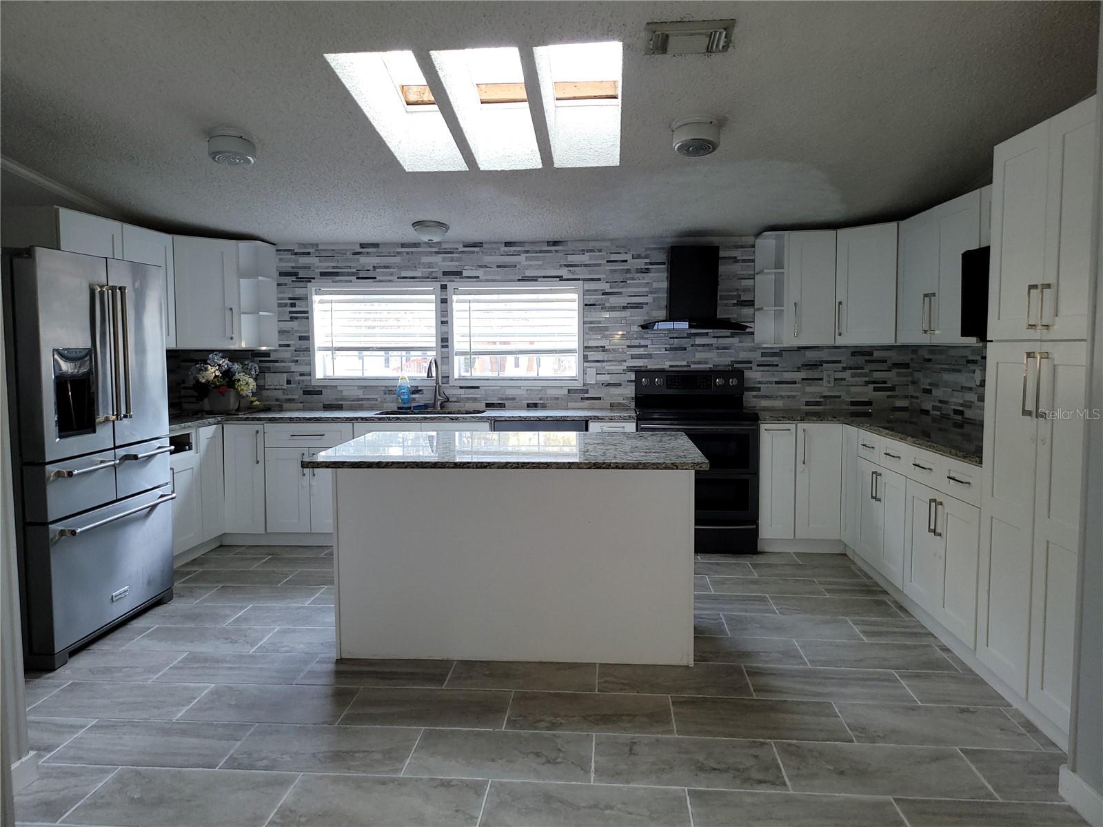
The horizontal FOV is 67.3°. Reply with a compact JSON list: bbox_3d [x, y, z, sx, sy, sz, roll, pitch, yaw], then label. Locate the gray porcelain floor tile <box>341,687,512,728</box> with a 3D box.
[{"bbox_3d":[-0.465,1.123,3.137,0.610,0.010,0.327,0,5,5],"label":"gray porcelain floor tile"}]

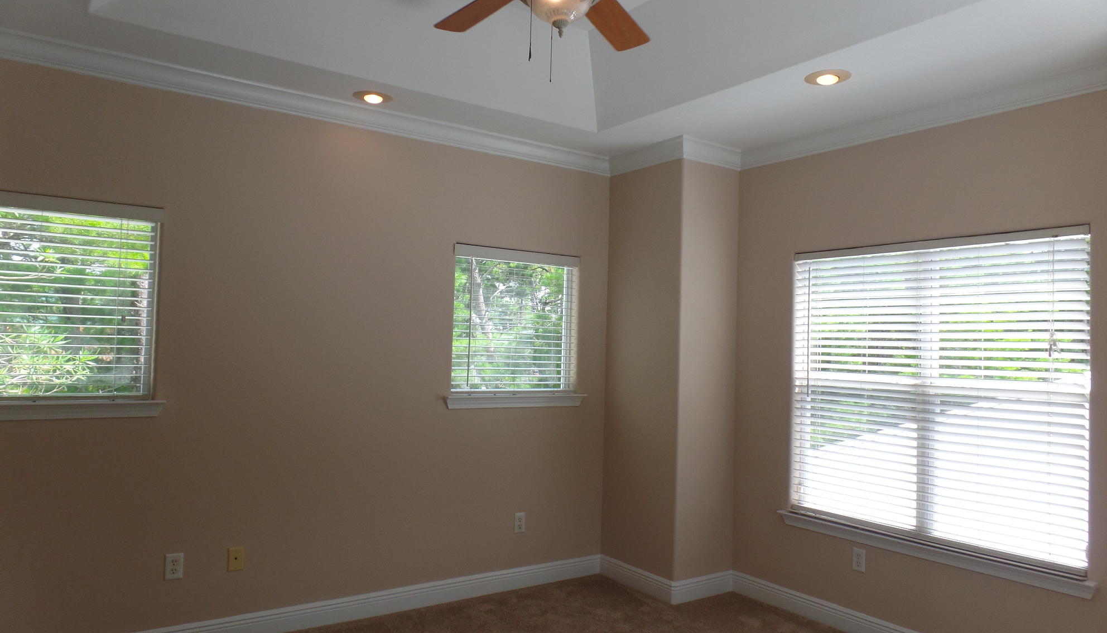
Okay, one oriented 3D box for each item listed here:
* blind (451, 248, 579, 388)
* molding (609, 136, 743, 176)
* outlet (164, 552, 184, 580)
[{"bbox_3d":[-0.225,0.035,4.579,0.899,0.882,0.065,3,-3,-34],"label":"blind"},{"bbox_3d":[0.785,-0.980,4.789,0.598,0.104,0.758,3,-3,-34],"label":"molding"},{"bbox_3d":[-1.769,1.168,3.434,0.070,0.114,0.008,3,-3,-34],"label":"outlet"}]

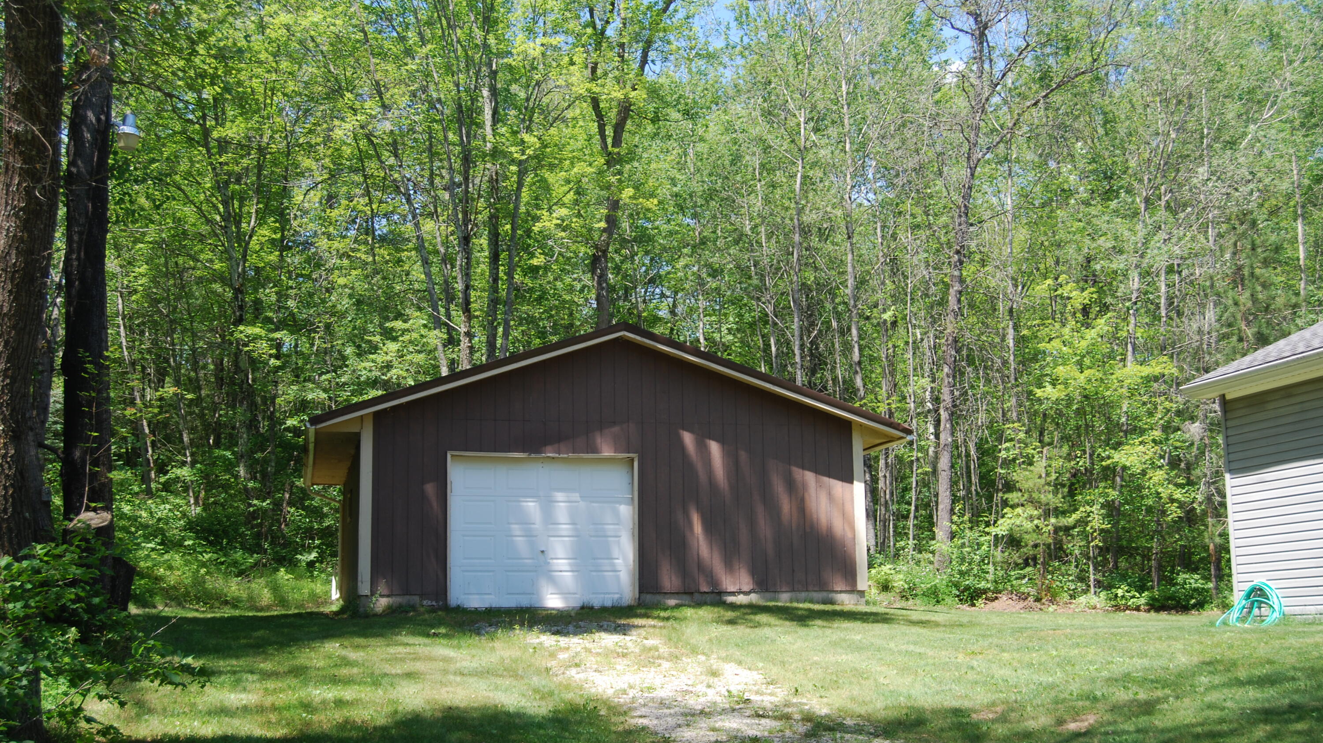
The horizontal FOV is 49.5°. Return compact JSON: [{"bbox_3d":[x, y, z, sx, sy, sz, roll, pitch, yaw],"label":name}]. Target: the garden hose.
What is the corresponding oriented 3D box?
[{"bbox_3d":[6.461,2.546,15.750,0.720,0.530,0.400,-9,-13,39],"label":"garden hose"}]

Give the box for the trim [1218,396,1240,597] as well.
[{"bbox_3d":[6.749,1.501,16.933,0.090,2.480,0.100,2,-11,-16],"label":"trim"}]

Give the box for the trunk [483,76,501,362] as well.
[{"bbox_3d":[-3.866,-1.913,32.126,0.260,9.925,0.260,-2,-10,0],"label":"trunk"}]

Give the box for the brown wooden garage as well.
[{"bbox_3d":[-1.482,2.014,24.073,8.750,4.070,8.000,2,-10,-14],"label":"brown wooden garage"}]

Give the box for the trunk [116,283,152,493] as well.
[{"bbox_3d":[-11.789,0.339,32.078,0.220,4.882,0.220,-12,-10,-2],"label":"trunk"}]

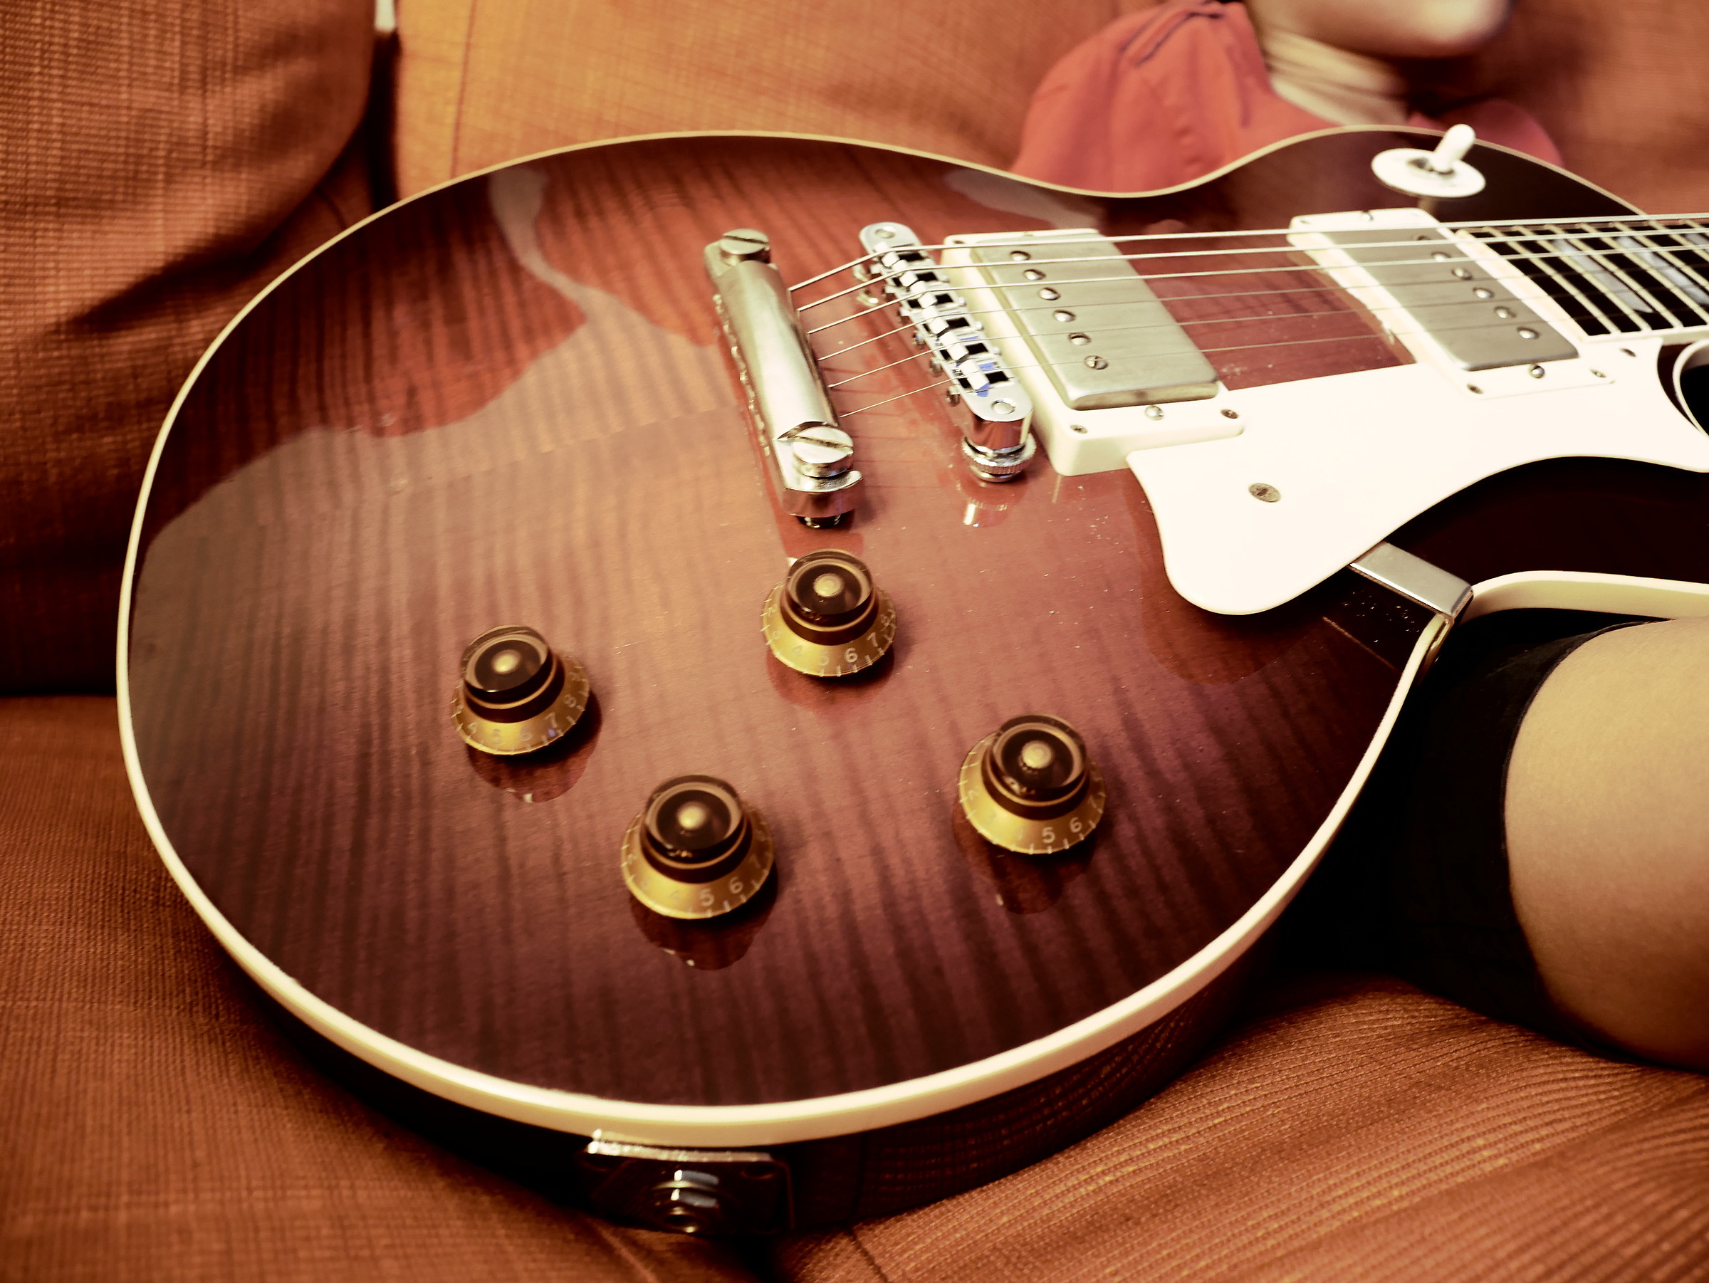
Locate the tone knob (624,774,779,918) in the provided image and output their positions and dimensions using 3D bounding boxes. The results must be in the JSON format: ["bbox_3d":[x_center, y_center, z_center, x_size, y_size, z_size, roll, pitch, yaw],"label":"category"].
[{"bbox_3d":[-0.027,0.033,0.201,0.026,0.013,0.026,1,45,-1],"label":"tone knob"}]

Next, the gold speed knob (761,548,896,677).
[{"bbox_3d":[-0.005,-0.007,0.225,0.026,0.013,0.026,0,53,-1],"label":"gold speed knob"}]

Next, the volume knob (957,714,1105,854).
[{"bbox_3d":[0.032,0.023,0.206,0.026,0.013,0.026,0,50,0],"label":"volume knob"}]

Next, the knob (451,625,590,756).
[{"bbox_3d":[-0.064,0.007,0.222,0.026,0.013,0.026,-13,50,-8],"label":"knob"}]

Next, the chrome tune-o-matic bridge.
[{"bbox_3d":[0.020,-0.073,0.286,0.016,0.019,0.088,-14,51,-12],"label":"chrome tune-o-matic bridge"}]

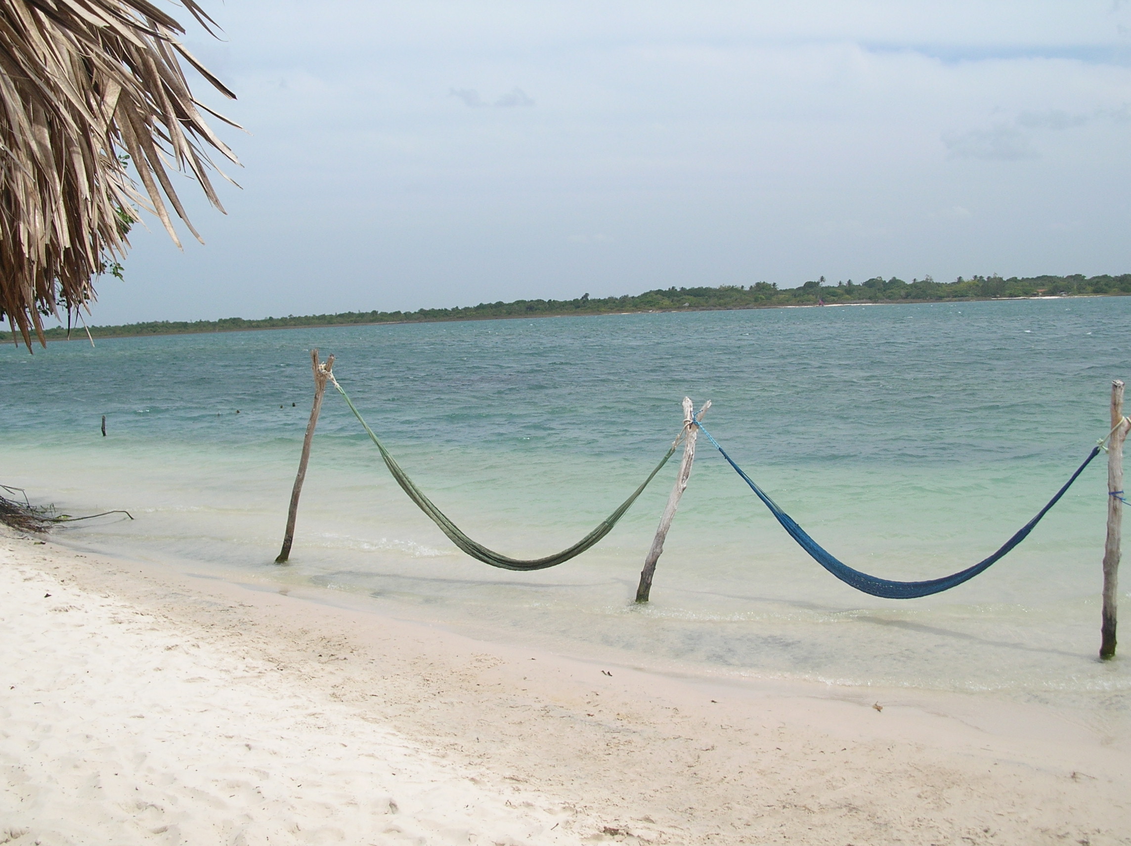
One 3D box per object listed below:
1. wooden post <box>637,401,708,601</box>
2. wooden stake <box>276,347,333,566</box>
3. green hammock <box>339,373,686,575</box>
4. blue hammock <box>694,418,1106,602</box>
[{"bbox_3d":[0.711,0.535,8.099,0.200,1.504,0.100,14,5,-1],"label":"wooden post"},{"bbox_3d":[-2.235,0.296,9.984,0.190,1.886,0.100,12,5,-1],"label":"wooden stake"},{"bbox_3d":[-0.567,0.388,9.039,3.277,1.481,0.240,1,6,33],"label":"green hammock"},{"bbox_3d":[1.926,0.551,7.275,2.597,1.064,0.280,2,7,38],"label":"blue hammock"}]

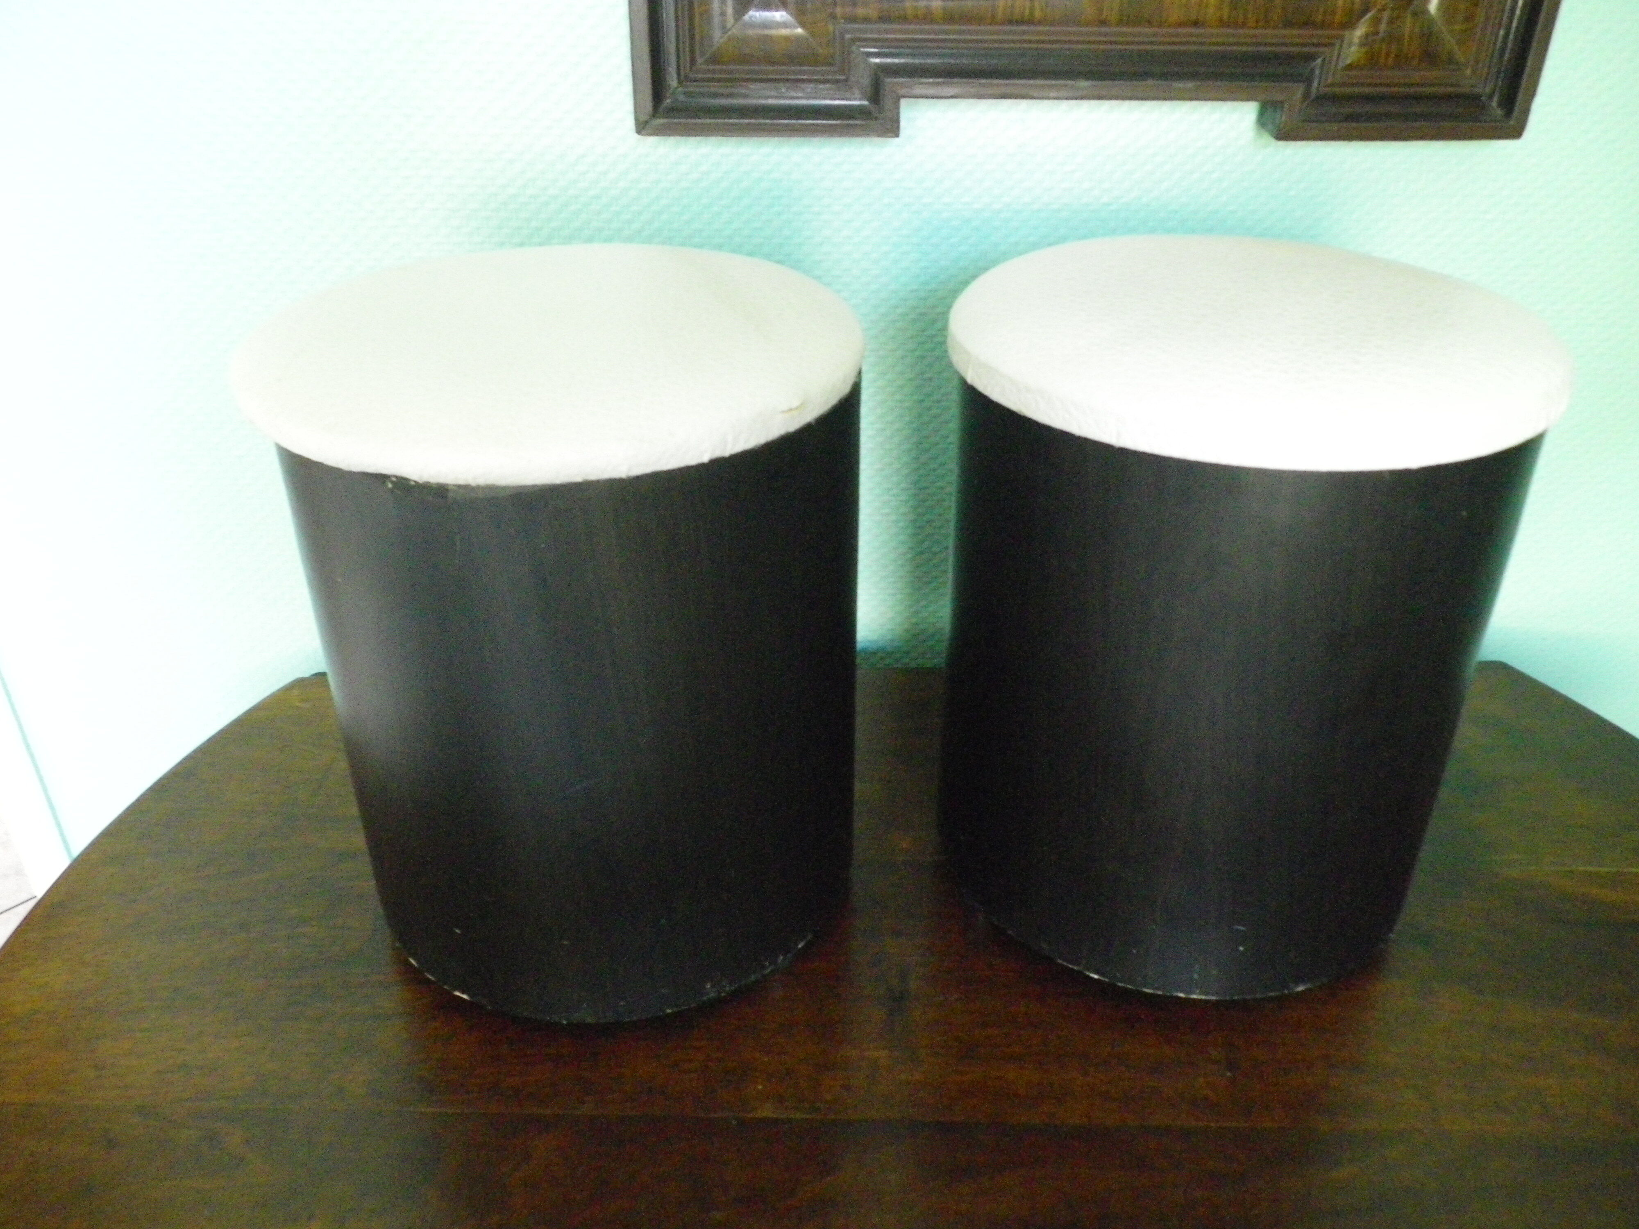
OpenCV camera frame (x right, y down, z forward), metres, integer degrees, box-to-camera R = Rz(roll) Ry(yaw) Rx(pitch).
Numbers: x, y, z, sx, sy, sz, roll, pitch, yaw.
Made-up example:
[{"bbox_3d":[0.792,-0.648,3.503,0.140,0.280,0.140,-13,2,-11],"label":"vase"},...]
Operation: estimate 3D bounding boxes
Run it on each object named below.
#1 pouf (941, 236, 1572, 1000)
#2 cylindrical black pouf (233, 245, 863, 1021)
[{"bbox_3d":[0.276,-0.011,0.960,0.379,0.421,0.379,0,31,0],"label":"pouf"},{"bbox_3d":[-0.161,0.001,0.940,0.379,0.421,0.379,0,31,0],"label":"cylindrical black pouf"}]

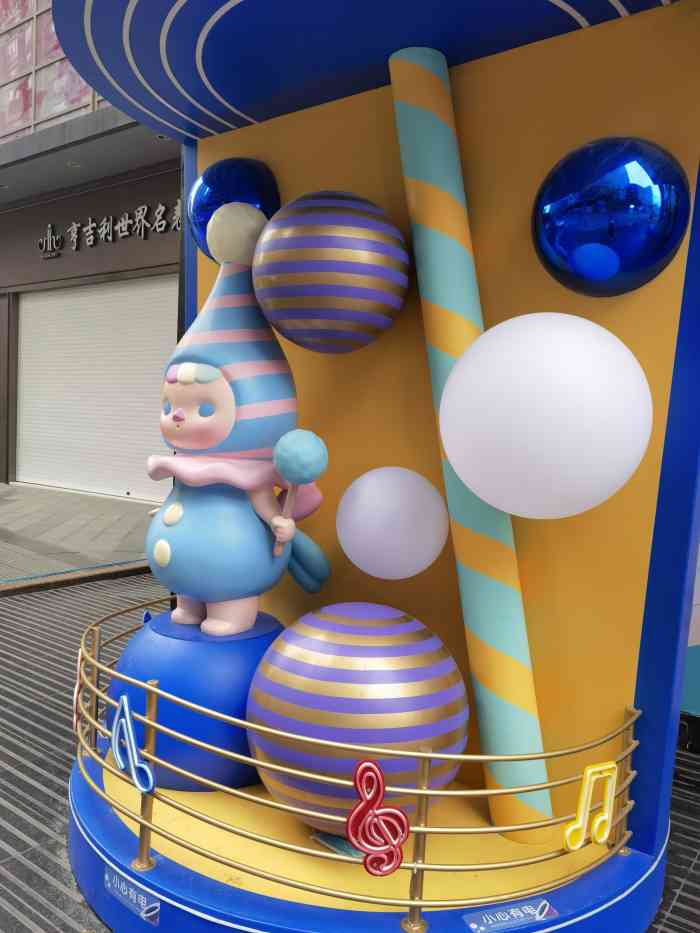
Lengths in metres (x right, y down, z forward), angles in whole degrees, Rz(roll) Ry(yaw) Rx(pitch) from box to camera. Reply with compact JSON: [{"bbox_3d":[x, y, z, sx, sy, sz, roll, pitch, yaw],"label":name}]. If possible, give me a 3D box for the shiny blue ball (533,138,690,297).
[{"bbox_3d":[0.713,-0.678,2.002,0.410,0.410,0.410,2,3,0],"label":"shiny blue ball"}]

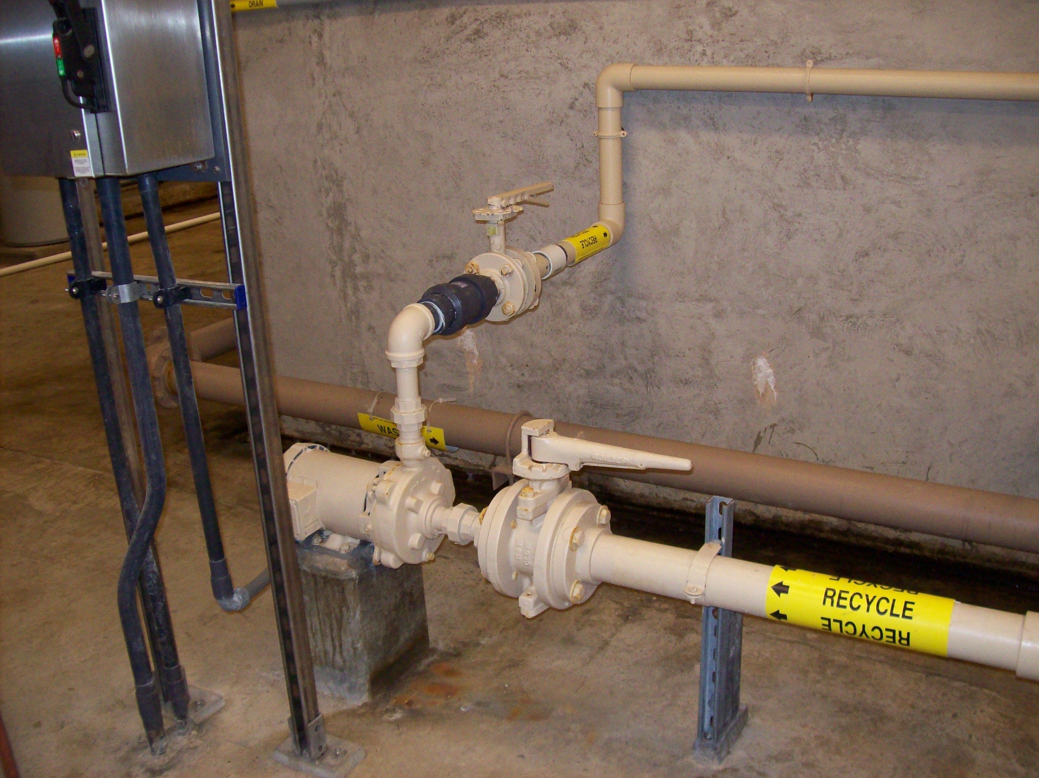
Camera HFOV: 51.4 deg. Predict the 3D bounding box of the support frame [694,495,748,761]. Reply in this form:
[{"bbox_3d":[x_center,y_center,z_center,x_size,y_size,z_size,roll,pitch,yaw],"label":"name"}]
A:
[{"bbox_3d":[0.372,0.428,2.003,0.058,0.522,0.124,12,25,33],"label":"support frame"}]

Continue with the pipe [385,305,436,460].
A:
[{"bbox_3d":[-0.205,-0.018,2.079,0.072,0.295,0.092,9,23,27],"label":"pipe"}]

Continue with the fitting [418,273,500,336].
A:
[{"bbox_3d":[-0.134,-0.168,2.179,0.104,0.104,0.244,9,23,27],"label":"fitting"}]

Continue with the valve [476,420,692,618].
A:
[{"bbox_3d":[0.136,0.249,1.977,0.373,0.389,0.239,9,23,27],"label":"valve"}]

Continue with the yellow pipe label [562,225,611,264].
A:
[{"bbox_3d":[0.164,-0.357,2.687,0.066,0.066,0.202,9,23,27],"label":"yellow pipe label"}]

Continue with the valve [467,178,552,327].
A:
[{"bbox_3d":[0.000,-0.312,2.393,0.155,0.287,0.323,9,23,27],"label":"valve"}]

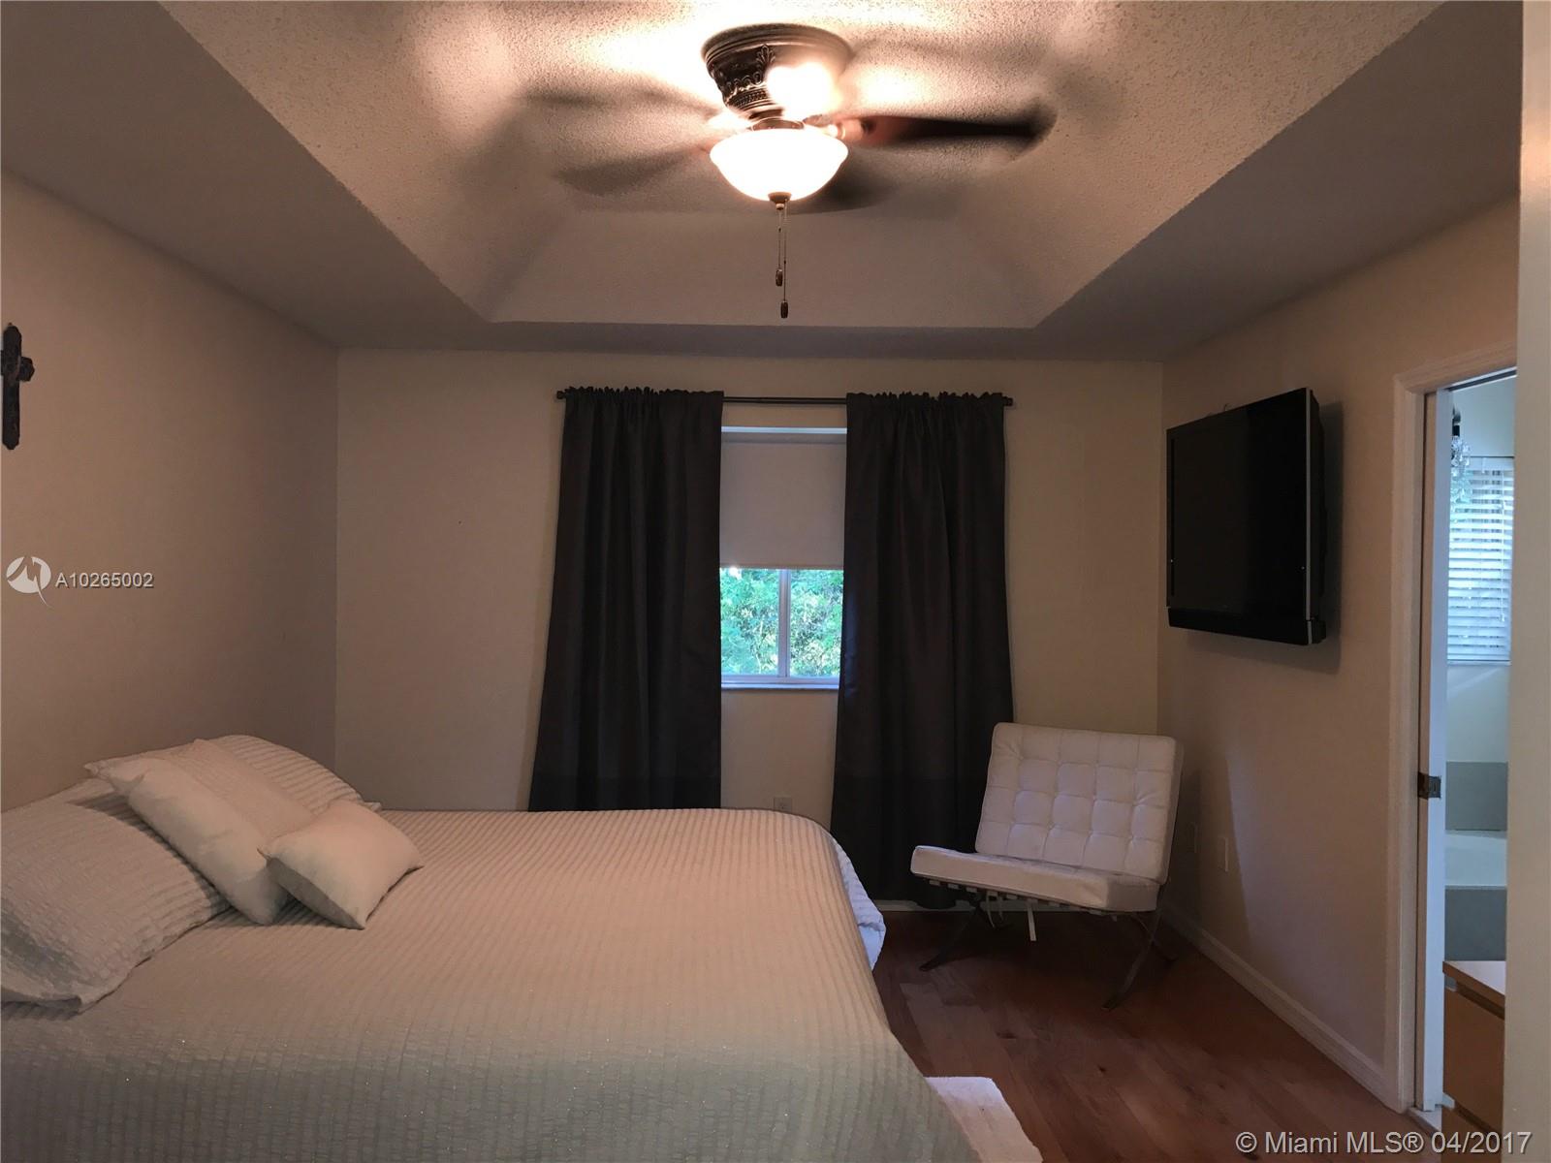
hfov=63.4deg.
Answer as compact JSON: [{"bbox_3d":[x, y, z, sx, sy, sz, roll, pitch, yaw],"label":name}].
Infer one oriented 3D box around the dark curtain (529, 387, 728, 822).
[{"bbox_3d":[-0.649,0.269,5.393,0.836,2.206,0.130,1,1,-2],"label":"dark curtain"}]

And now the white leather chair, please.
[{"bbox_3d":[1.062,1.041,4.838,0.765,0.870,0.800,1,1,35],"label":"white leather chair"}]

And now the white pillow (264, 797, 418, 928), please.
[{"bbox_3d":[-1.065,0.693,3.125,0.340,0.140,0.390,37,8,0],"label":"white pillow"}]

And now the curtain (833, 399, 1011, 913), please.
[{"bbox_3d":[0.647,0.298,5.435,0.811,2.223,0.130,1,1,-2],"label":"curtain"}]

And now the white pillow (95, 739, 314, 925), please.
[{"bbox_3d":[-1.363,0.607,3.134,0.550,0.190,0.530,41,0,0],"label":"white pillow"}]

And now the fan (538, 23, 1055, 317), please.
[{"bbox_3d":[0.009,-0.980,3.115,1.320,0.643,1.320,1,1,-2],"label":"fan"}]

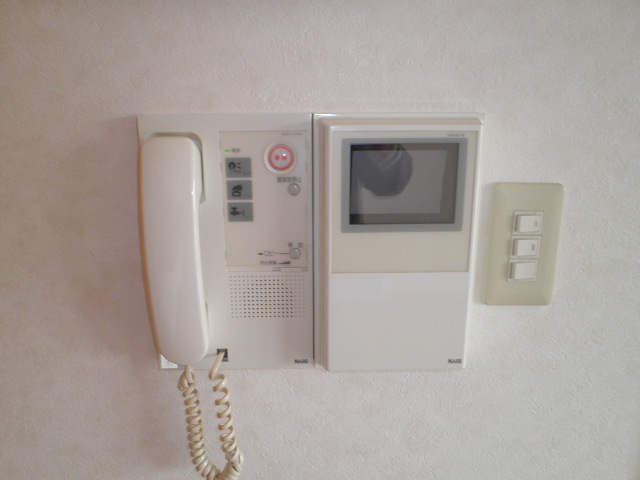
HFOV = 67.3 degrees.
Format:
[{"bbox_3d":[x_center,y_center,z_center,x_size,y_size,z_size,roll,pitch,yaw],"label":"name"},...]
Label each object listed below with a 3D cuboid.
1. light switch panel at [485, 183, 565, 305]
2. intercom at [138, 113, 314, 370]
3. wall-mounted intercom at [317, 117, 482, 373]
[{"bbox_3d":[0.197,0.006,0.462,0.070,0.121,0.012,0,13,-1],"label":"light switch panel"},{"bbox_3d":[-0.080,0.010,0.432,0.150,0.241,0.058,0,13,-1],"label":"intercom"},{"bbox_3d":[0.071,0.010,0.444,0.152,0.245,0.042,0,13,-1],"label":"wall-mounted intercom"}]

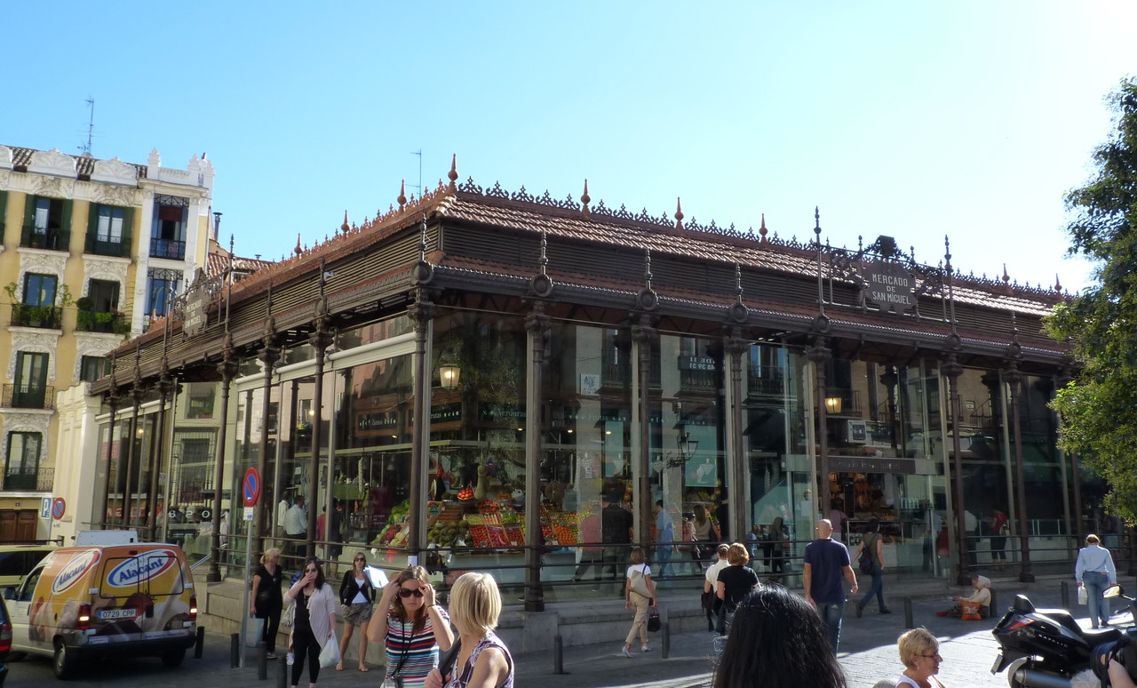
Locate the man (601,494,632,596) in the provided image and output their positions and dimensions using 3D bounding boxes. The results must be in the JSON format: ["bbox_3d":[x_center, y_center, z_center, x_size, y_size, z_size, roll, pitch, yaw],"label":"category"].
[{"bbox_3d":[0.869,3.584,15.918,0.550,1.833,0.360,3,-11,-17],"label":"man"}]

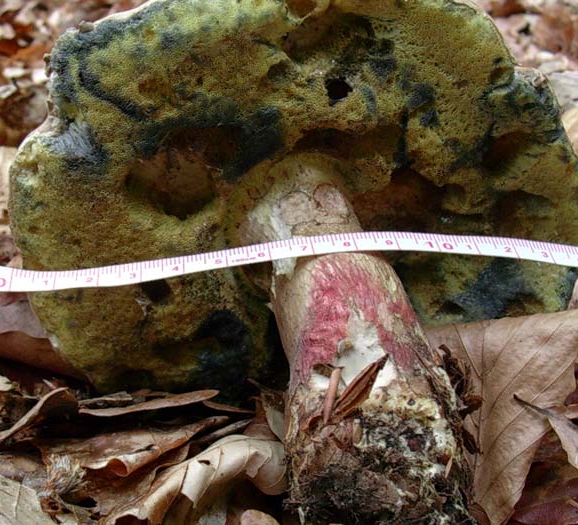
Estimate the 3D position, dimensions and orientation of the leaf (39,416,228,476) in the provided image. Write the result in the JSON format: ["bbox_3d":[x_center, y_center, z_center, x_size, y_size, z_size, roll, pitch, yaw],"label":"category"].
[{"bbox_3d":[-0.036,0.043,0.210,0.040,0.007,0.017,-11,30,-10],"label":"leaf"}]

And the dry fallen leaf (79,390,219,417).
[{"bbox_3d":[-0.034,0.034,0.222,0.034,0.004,0.012,-7,28,-1],"label":"dry fallen leaf"}]

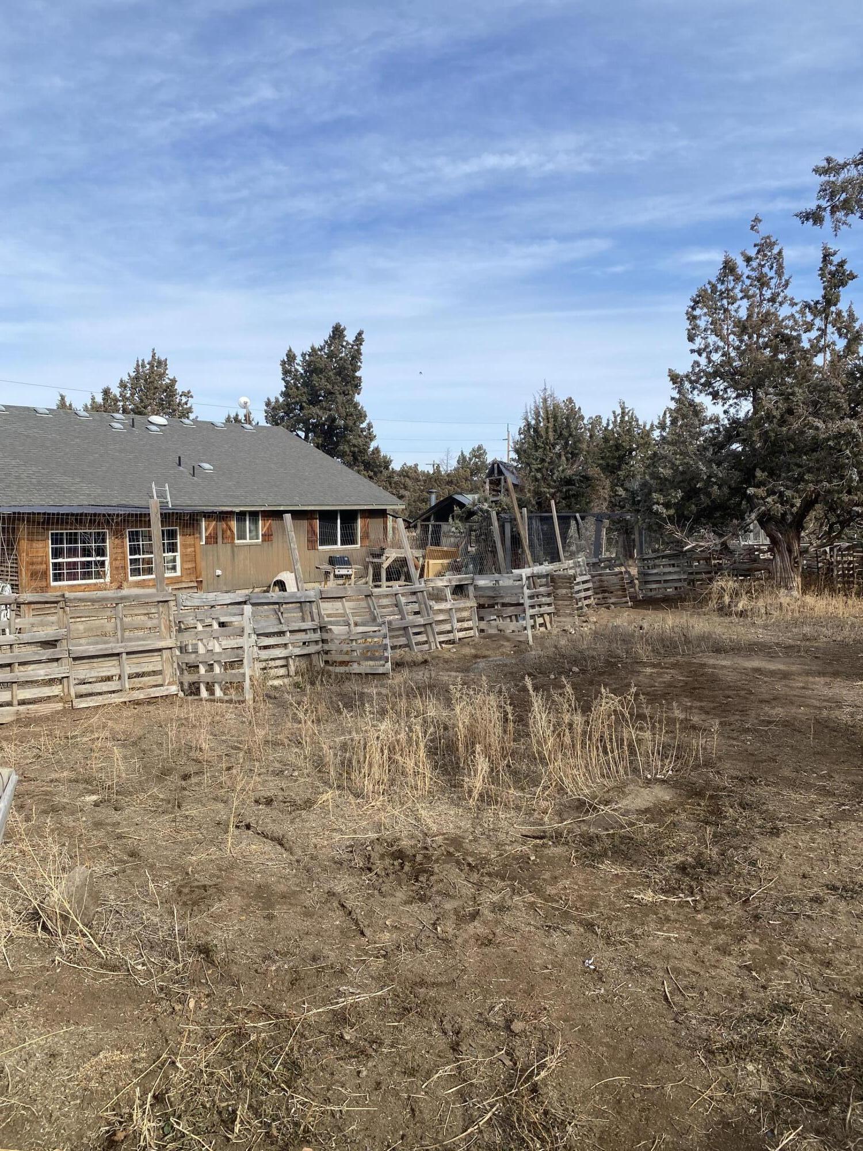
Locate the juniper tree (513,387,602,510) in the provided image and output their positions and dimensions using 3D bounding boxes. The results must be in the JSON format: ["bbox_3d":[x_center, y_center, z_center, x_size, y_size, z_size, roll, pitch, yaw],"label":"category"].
[{"bbox_3d":[4.369,-3.228,30.000,3.200,6.590,3.200,1,5,8],"label":"juniper tree"}]

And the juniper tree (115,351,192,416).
[{"bbox_3d":[-14.416,-6.428,45.000,4.300,10.640,4.300,-2,5,-18],"label":"juniper tree"}]

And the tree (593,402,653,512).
[{"bbox_3d":[6.218,-2.715,28.000,2.500,5.930,2.500,1,5,12],"label":"tree"}]

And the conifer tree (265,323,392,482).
[{"bbox_3d":[-4.785,-6.199,40.000,5.900,10.900,5.600,-1,5,-7],"label":"conifer tree"}]

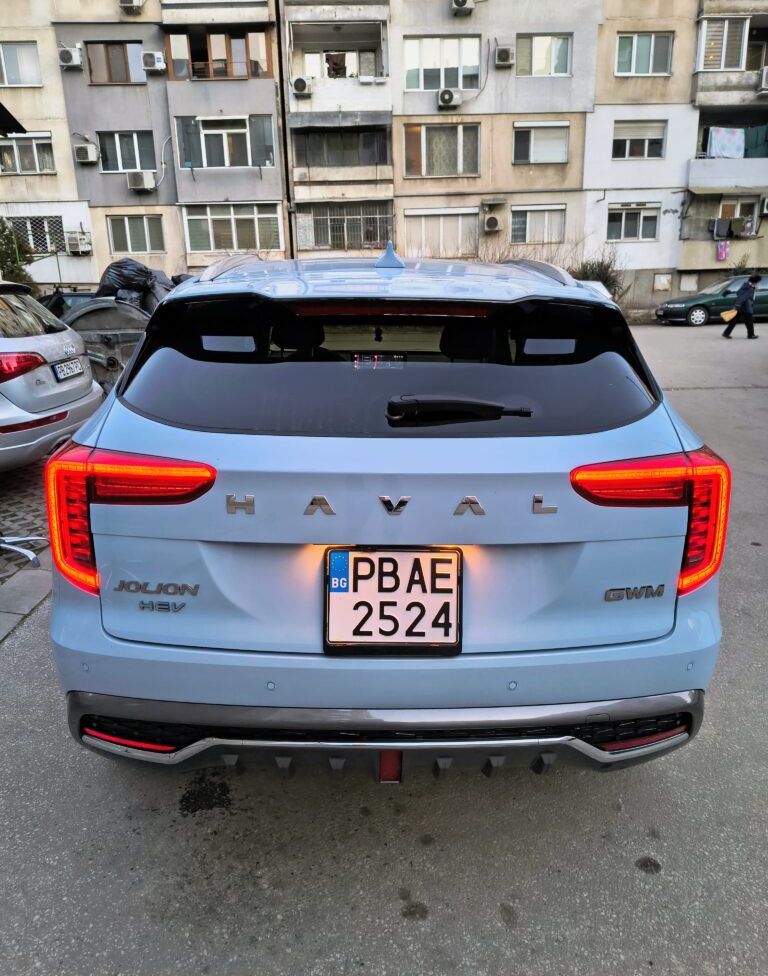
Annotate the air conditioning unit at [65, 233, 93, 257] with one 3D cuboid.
[{"bbox_3d":[-10.976,-8.840,24.651,0.781,0.559,0.300,-2,17,-3],"label":"air conditioning unit"}]

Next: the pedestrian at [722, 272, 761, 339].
[{"bbox_3d":[9.284,-4.694,17.695,0.800,1.600,0.500,-2,16,-2],"label":"pedestrian"}]

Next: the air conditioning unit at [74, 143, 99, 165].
[{"bbox_3d":[-10.401,-11.697,23.844,0.760,0.542,0.300,-2,17,-3],"label":"air conditioning unit"}]

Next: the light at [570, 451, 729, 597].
[{"bbox_3d":[0.608,0.064,1.565,0.420,0.320,0.250,0,16,-1],"label":"light"}]

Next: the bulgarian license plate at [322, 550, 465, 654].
[{"bbox_3d":[0.020,0.243,1.460,0.293,0.222,0.025,0,3,-1],"label":"bulgarian license plate"}]

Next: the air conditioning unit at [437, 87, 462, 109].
[{"bbox_3d":[2.323,-13.751,24.000,0.803,0.539,0.300,-2,17,-3],"label":"air conditioning unit"}]

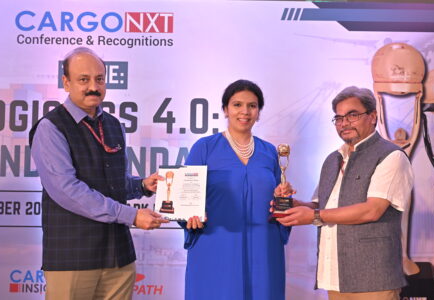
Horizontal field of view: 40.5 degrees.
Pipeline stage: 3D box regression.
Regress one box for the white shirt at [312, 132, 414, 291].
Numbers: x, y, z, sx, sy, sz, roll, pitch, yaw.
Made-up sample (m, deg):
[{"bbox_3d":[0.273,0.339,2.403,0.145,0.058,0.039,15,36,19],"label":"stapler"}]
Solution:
[{"bbox_3d":[0.620,0.253,2.480,0.350,0.645,0.470,0,1,-33],"label":"white shirt"}]

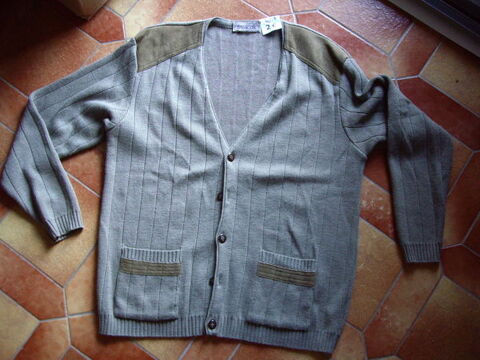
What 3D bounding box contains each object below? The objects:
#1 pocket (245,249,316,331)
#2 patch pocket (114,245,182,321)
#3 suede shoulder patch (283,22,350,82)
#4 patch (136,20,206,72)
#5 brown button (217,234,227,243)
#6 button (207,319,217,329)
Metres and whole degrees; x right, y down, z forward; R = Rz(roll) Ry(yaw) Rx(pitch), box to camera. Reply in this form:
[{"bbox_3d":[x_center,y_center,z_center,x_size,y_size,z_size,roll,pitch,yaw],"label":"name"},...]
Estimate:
[{"bbox_3d":[0.090,0.230,1.094,0.129,0.012,0.151,11,78,1],"label":"pocket"},{"bbox_3d":[-0.188,0.215,1.090,0.133,0.012,0.148,5,78,0],"label":"patch pocket"},{"bbox_3d":[0.167,-0.296,1.201,0.179,0.022,0.089,30,79,5],"label":"suede shoulder patch"},{"bbox_3d":[-0.159,-0.311,1.196,0.175,0.020,0.096,-17,79,-5],"label":"patch"},{"bbox_3d":[-0.037,0.123,1.108,0.018,0.006,0.018,8,78,0],"label":"brown button"},{"bbox_3d":[-0.056,0.293,1.072,0.018,0.006,0.018,8,78,0],"label":"button"}]

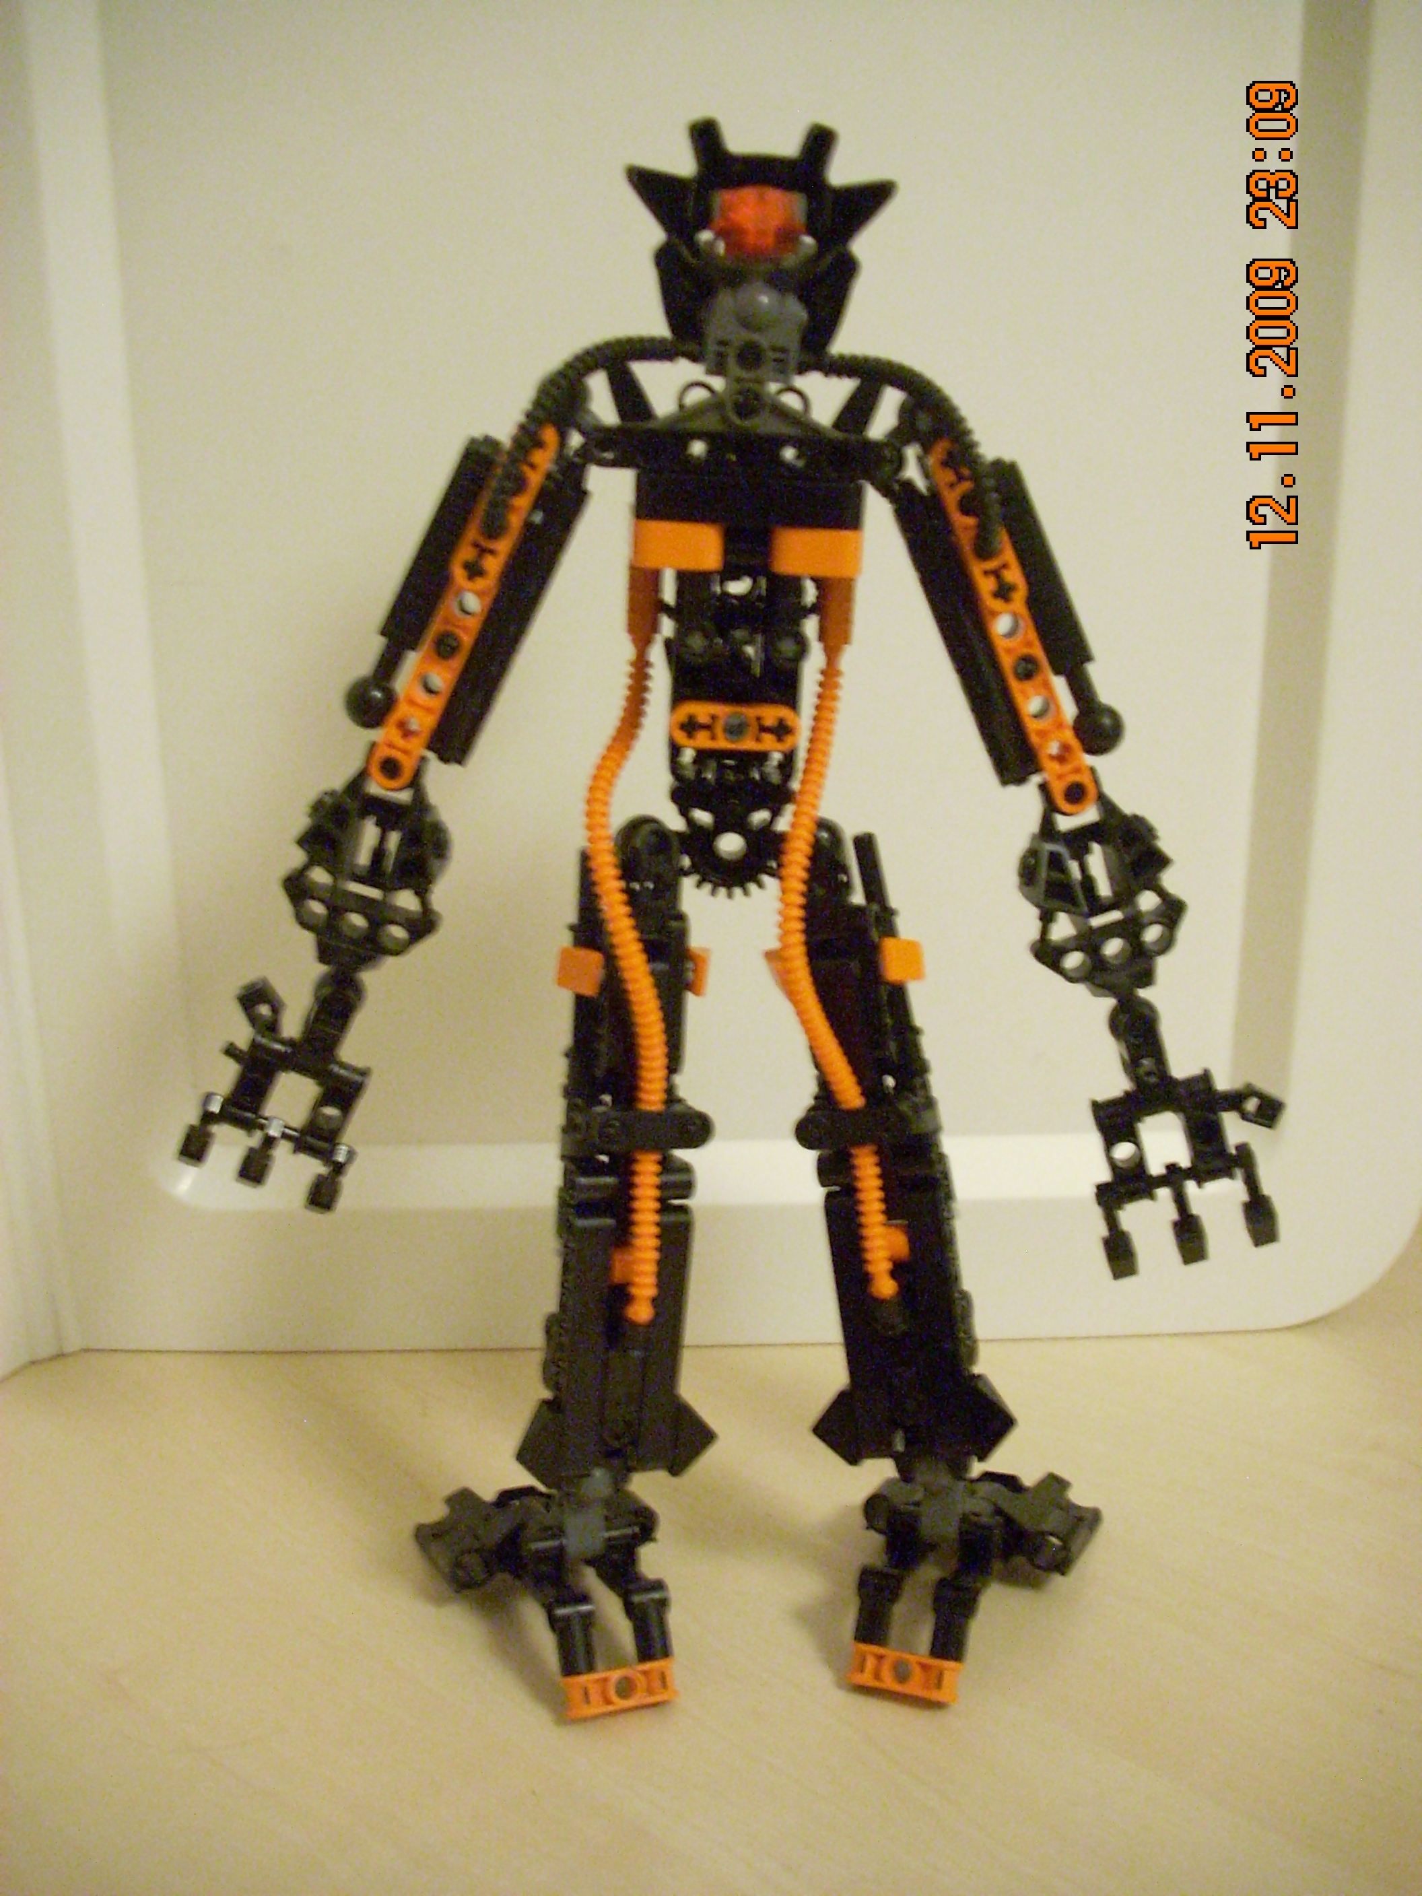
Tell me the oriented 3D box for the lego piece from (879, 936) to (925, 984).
[{"bbox_3d":[0.037,0.003,0.389,0.008,0.009,0.009,-3,20,1],"label":"lego piece"}]

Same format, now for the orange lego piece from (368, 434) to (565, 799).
[{"bbox_3d":[-0.043,-0.059,0.354,0.010,0.069,0.009,25,18,-9],"label":"orange lego piece"}]

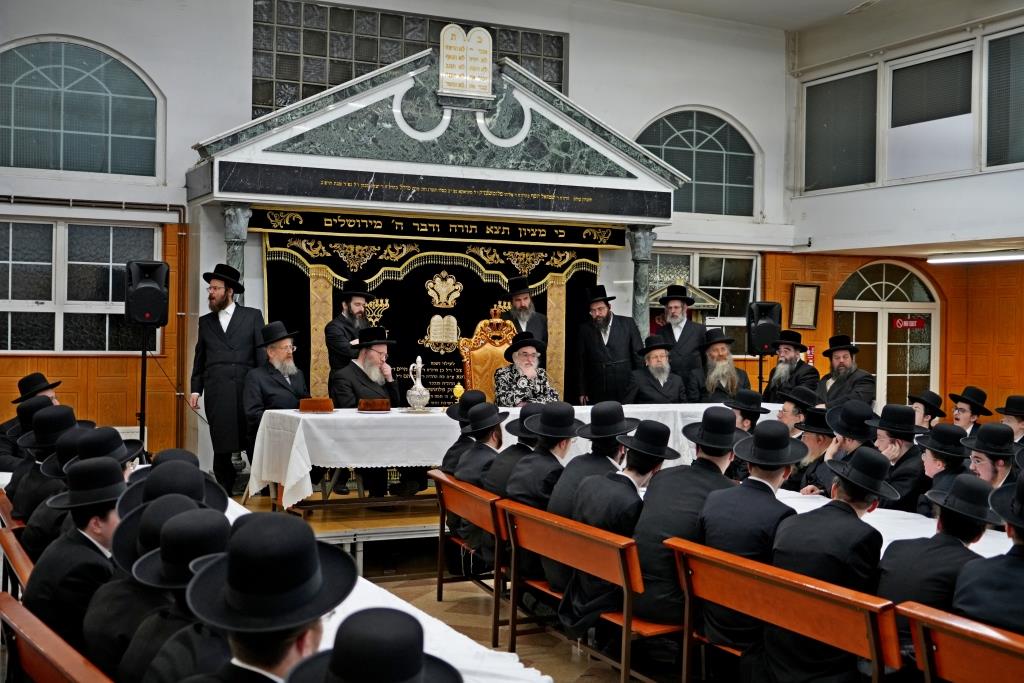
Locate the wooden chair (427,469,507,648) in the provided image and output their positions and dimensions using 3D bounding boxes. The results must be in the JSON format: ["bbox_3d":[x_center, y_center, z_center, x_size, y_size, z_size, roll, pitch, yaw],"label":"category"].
[{"bbox_3d":[-0.090,1.264,7.180,0.500,0.810,1.310,0,1,-20],"label":"wooden chair"}]

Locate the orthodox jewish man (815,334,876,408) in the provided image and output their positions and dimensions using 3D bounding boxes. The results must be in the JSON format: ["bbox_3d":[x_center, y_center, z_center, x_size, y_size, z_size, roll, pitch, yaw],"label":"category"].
[{"bbox_3d":[3.170,0.580,11.450,0.600,1.320,0.750,1,1,25],"label":"orthodox jewish man"}]

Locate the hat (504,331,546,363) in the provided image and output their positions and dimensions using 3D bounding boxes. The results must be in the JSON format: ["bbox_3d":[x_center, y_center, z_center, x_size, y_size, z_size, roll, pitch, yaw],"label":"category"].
[{"bbox_3d":[0.110,0.045,9.750,0.330,0.145,0.360,-7,-12,-2],"label":"hat"}]

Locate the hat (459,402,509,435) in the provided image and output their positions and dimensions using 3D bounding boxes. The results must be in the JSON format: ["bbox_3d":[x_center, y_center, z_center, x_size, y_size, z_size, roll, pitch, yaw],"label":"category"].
[{"bbox_3d":[-0.165,0.480,7.450,0.360,0.145,0.330,-22,12,-28],"label":"hat"}]

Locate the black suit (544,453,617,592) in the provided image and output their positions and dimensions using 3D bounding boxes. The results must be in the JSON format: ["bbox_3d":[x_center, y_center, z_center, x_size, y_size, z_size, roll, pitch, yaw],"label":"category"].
[{"bbox_3d":[0.440,1.020,6.600,0.560,0.840,0.500,0,1,-36],"label":"black suit"}]

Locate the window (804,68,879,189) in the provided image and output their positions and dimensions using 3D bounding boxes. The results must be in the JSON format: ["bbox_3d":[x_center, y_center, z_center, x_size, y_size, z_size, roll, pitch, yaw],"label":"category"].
[{"bbox_3d":[3.557,-2.270,12.990,0.100,1.240,1.100,0,0,-28],"label":"window"}]

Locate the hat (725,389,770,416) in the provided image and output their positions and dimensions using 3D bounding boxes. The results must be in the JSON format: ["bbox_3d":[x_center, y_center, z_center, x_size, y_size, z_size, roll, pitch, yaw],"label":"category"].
[{"bbox_3d":[1.744,0.440,8.795,0.365,0.130,0.345,11,7,36],"label":"hat"}]

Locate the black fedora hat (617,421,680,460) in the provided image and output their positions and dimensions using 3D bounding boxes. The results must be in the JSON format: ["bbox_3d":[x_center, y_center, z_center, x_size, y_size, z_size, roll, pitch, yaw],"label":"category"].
[{"bbox_3d":[0.722,0.522,6.300,0.365,0.130,0.335,10,8,-44],"label":"black fedora hat"}]

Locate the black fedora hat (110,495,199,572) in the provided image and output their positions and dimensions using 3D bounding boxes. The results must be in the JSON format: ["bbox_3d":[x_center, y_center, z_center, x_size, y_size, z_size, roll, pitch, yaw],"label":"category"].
[{"bbox_3d":[-1.037,0.593,3.650,0.365,0.130,0.335,-14,32,-34],"label":"black fedora hat"}]

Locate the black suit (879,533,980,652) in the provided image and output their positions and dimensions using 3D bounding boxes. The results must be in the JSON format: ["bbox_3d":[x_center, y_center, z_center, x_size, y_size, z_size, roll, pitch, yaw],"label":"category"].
[{"bbox_3d":[1.530,1.060,4.380,0.480,0.690,0.460,2,2,45],"label":"black suit"}]

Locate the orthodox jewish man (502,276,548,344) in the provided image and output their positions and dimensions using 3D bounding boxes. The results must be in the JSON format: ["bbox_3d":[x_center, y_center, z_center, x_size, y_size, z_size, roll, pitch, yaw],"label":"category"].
[{"bbox_3d":[0.120,0.355,10.600,0.530,1.830,0.360,1,1,-6],"label":"orthodox jewish man"}]

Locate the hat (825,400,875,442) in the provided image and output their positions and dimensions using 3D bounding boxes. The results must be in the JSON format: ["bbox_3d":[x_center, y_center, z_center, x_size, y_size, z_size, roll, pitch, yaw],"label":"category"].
[{"bbox_3d":[1.830,0.440,6.500,0.320,0.150,0.350,0,20,-46],"label":"hat"}]

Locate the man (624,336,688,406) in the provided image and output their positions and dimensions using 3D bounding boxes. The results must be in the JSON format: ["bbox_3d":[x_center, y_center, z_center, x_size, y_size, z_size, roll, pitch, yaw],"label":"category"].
[{"bbox_3d":[1.273,0.627,10.380,0.560,1.340,0.700,1,1,-16],"label":"man"}]

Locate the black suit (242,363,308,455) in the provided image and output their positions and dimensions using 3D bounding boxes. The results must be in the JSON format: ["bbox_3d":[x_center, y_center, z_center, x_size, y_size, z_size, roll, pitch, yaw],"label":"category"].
[{"bbox_3d":[-1.761,0.515,9.050,0.530,0.760,0.440,0,2,-44],"label":"black suit"}]

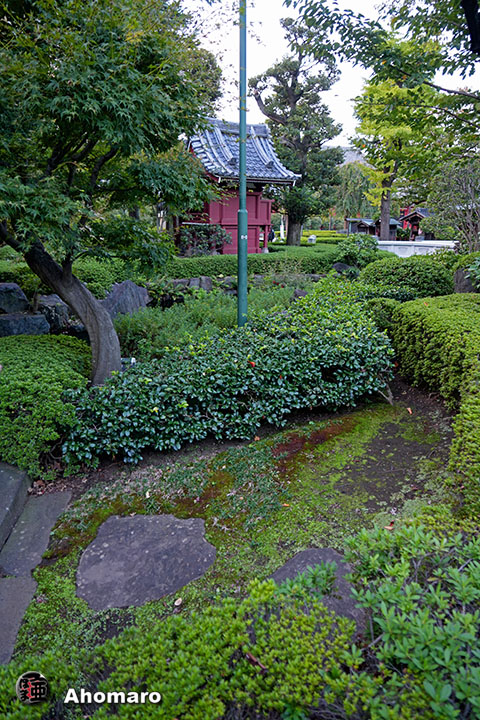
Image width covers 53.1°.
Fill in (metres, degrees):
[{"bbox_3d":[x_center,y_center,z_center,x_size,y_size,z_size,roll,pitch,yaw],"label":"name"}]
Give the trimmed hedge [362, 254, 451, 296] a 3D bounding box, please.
[{"bbox_3d":[3.120,-1.546,8.939,1.620,0.870,1.400,0,17,0],"label":"trimmed hedge"}]

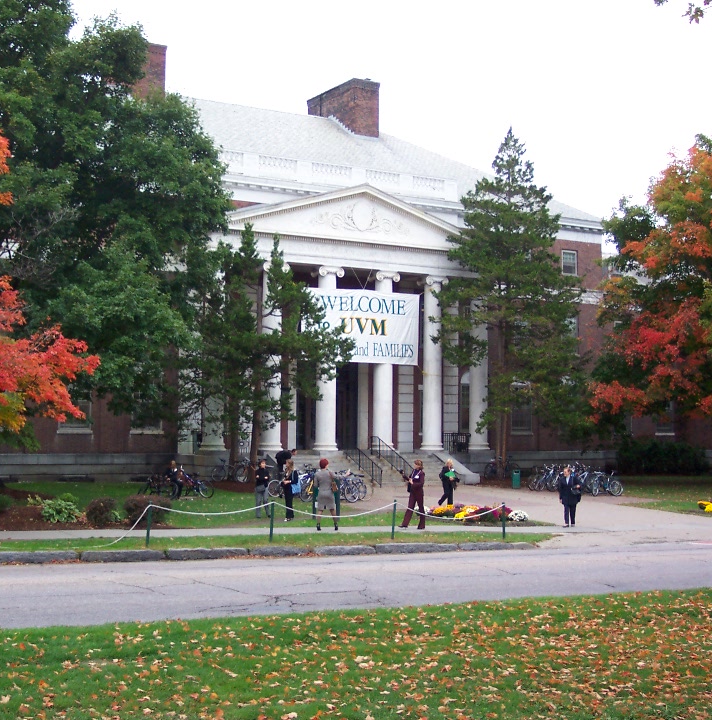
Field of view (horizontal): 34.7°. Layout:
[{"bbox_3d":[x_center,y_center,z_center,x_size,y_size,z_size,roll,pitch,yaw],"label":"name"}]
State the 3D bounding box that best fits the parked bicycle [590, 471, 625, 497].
[{"bbox_3d":[10.900,5.387,49.500,1.650,1.080,0.580,2,-4,-25],"label":"parked bicycle"}]

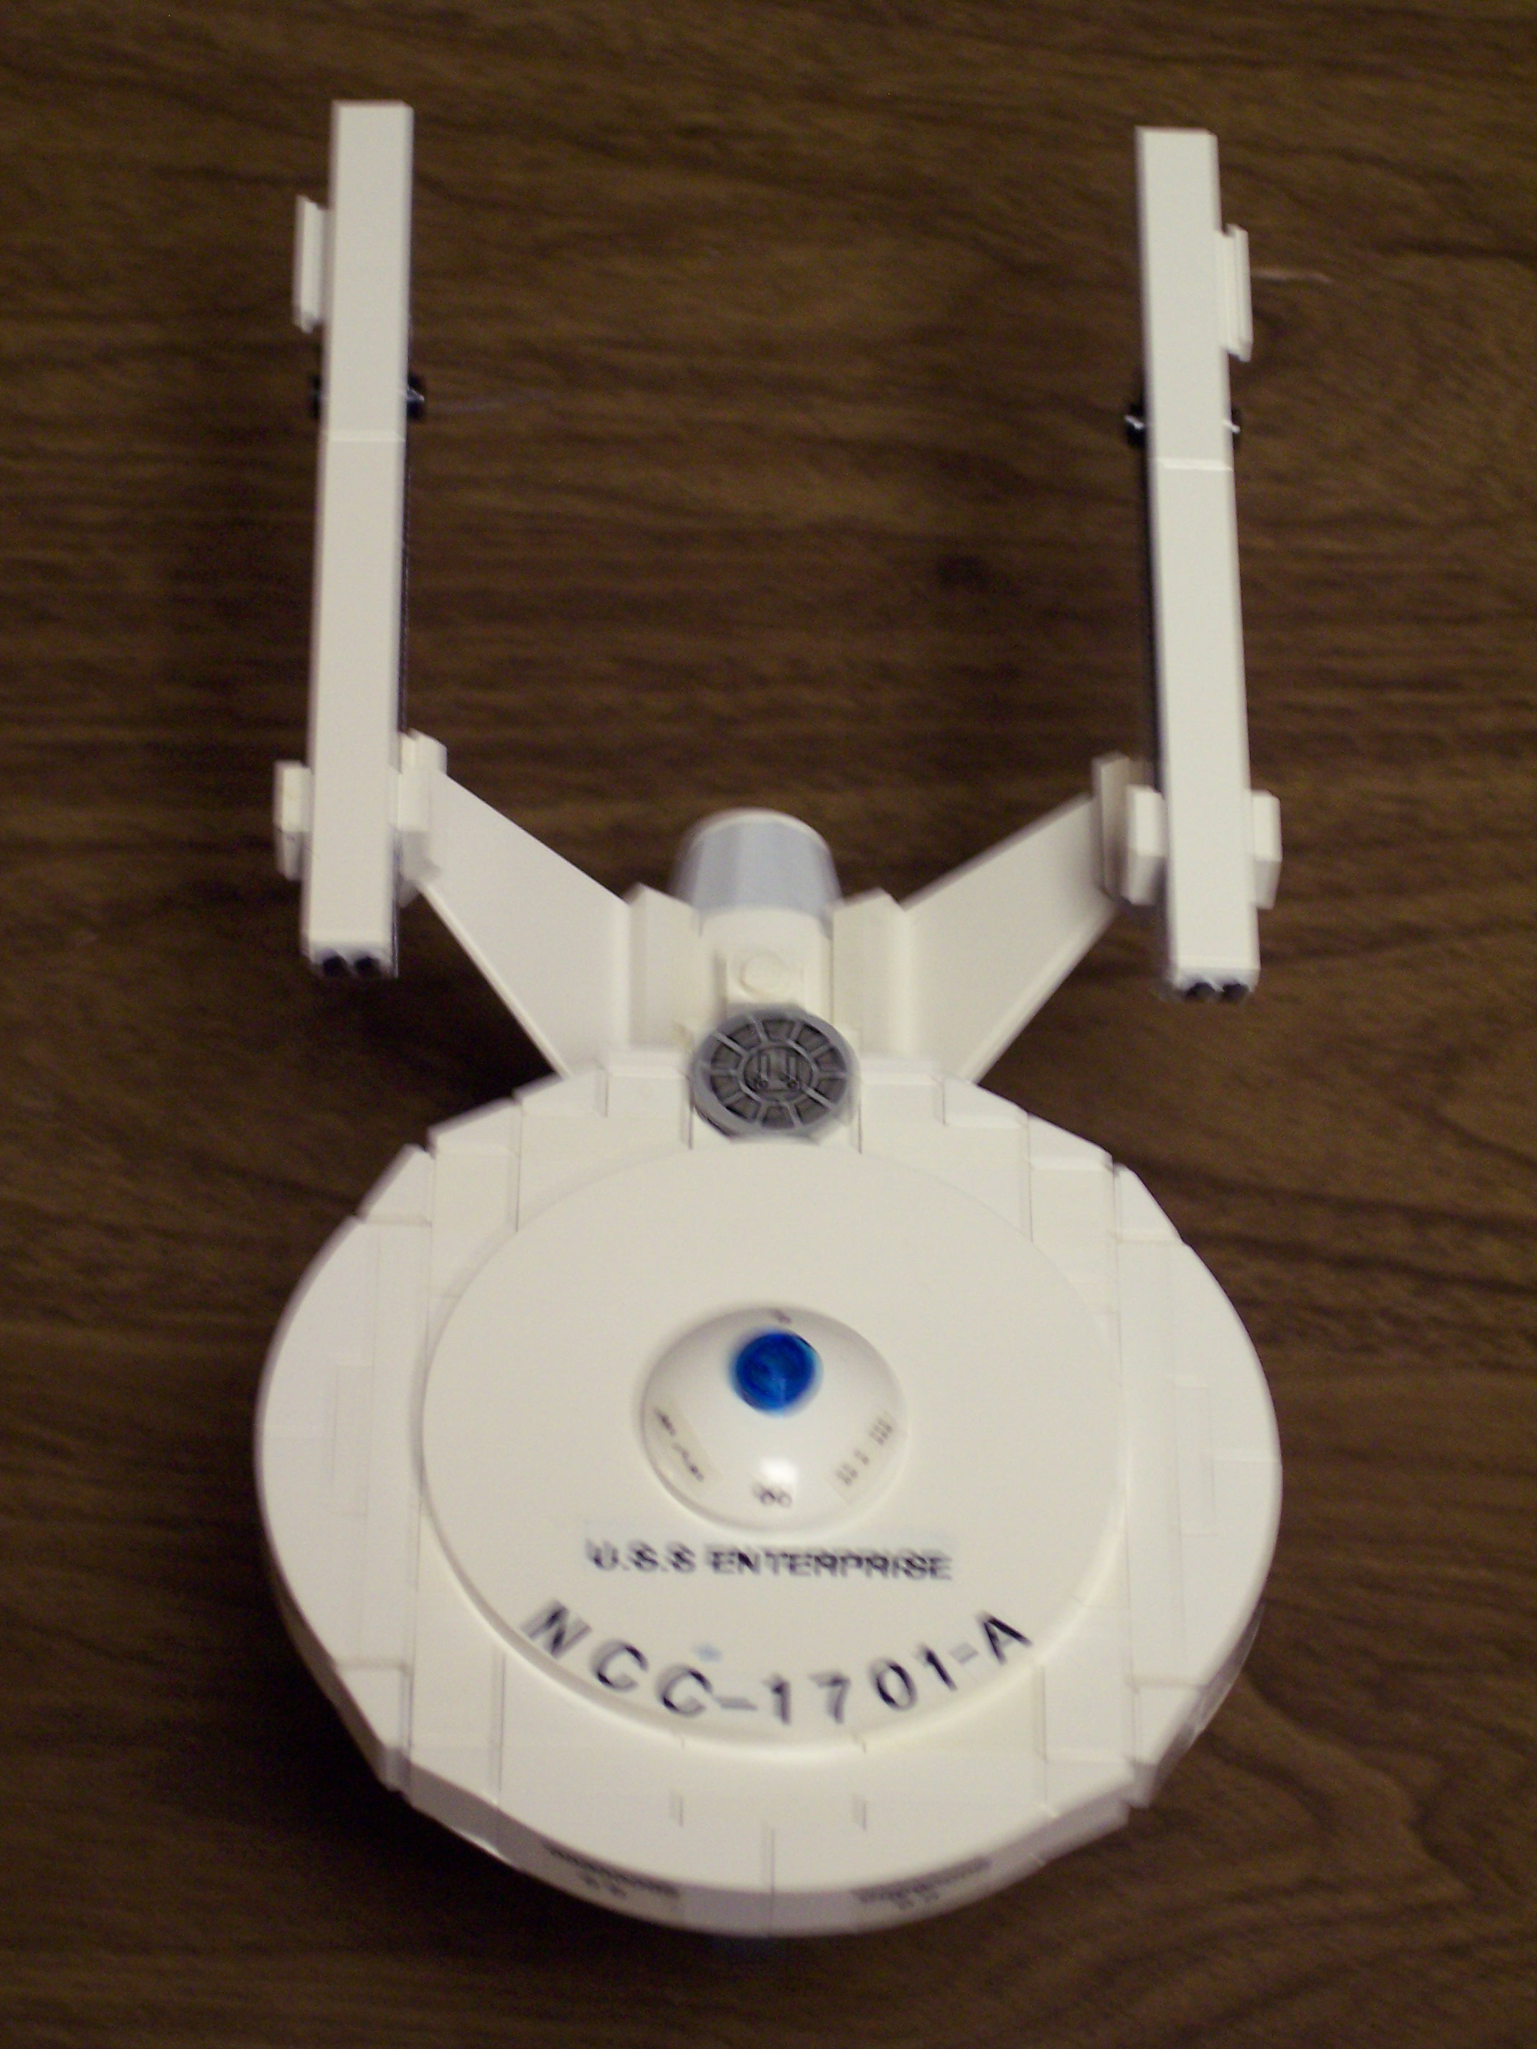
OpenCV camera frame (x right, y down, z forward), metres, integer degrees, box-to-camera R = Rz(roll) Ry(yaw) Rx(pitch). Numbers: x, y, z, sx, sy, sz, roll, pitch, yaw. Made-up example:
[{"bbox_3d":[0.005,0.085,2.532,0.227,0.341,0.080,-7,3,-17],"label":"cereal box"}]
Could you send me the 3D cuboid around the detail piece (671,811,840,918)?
[{"bbox_3d":[-0.001,-0.013,0.725,0.017,0.017,0.014,1,54,-1],"label":"detail piece"}]

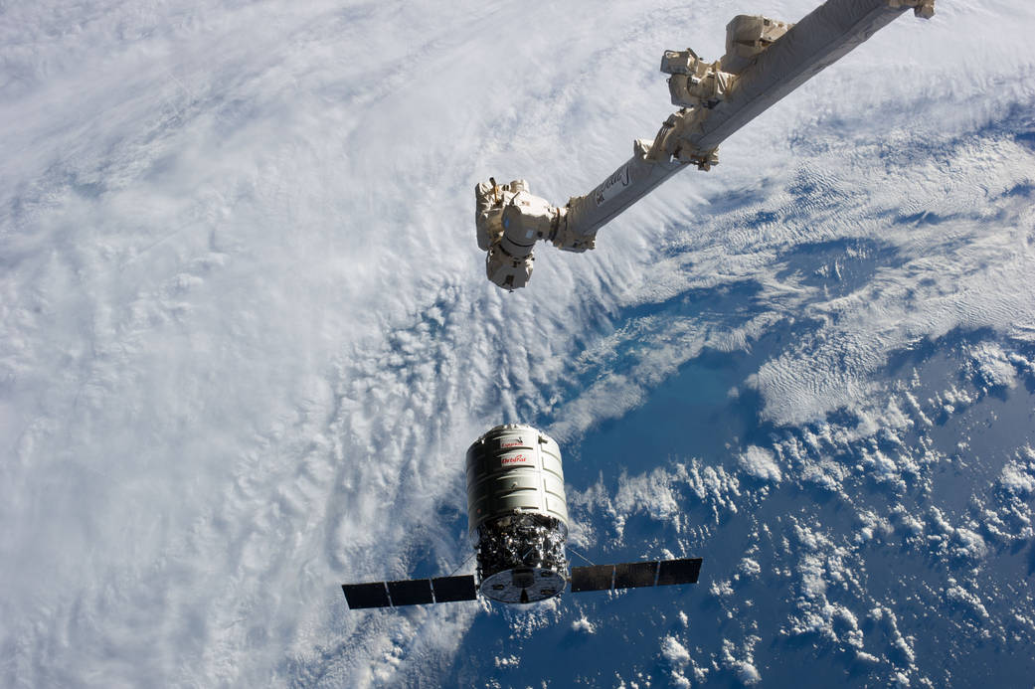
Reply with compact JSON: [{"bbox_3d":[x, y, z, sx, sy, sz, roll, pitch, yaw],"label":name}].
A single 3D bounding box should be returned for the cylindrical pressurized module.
[{"bbox_3d":[0.019,5.225,37.843,3.070,3.070,5.050,-4,55,-1],"label":"cylindrical pressurized module"}]

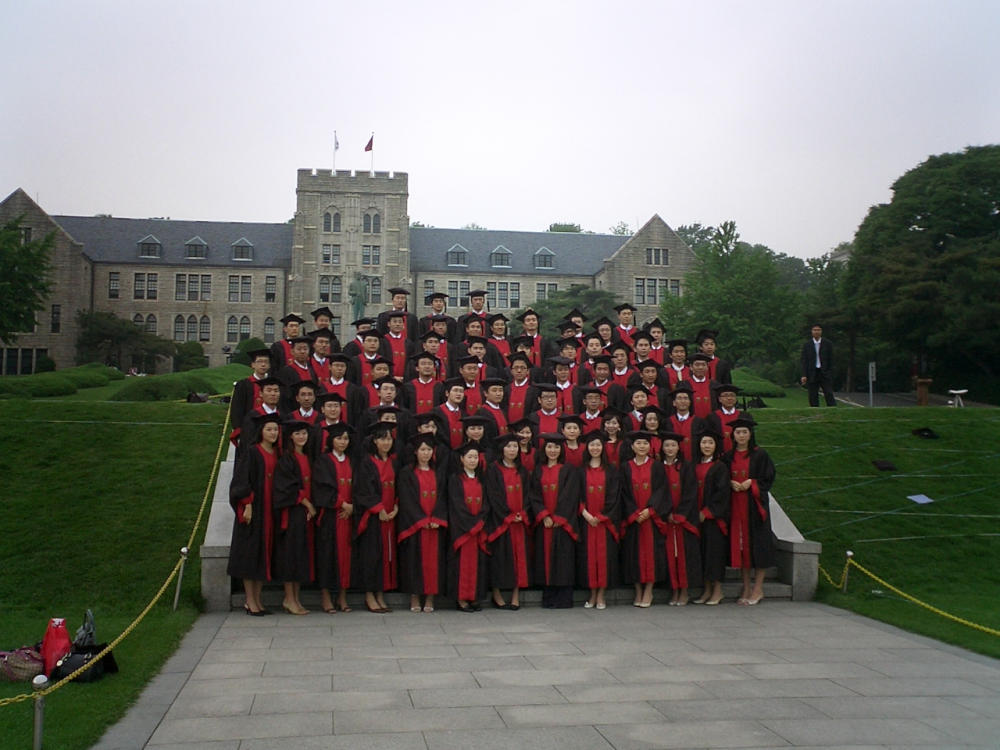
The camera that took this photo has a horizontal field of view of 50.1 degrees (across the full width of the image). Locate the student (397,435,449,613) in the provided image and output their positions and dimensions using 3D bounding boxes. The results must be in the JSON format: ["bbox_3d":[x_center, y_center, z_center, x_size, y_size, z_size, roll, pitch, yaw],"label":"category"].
[{"bbox_3d":[-0.727,1.394,10.117,0.520,1.659,0.380,2,-4,-19],"label":"student"}]

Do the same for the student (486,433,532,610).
[{"bbox_3d":[0.091,1.386,10.185,0.460,1.655,0.350,2,-5,-20],"label":"student"}]

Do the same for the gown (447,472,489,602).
[{"bbox_3d":[-0.300,1.540,10.148,0.470,1.224,0.360,1,-4,-15],"label":"gown"}]

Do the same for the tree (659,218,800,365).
[{"bbox_3d":[9.136,-2.967,42.000,5.600,6.200,5.400,0,-4,0],"label":"tree"}]

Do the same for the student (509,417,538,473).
[{"bbox_3d":[0.255,1.253,10.640,0.480,1.680,0.360,0,-4,0],"label":"student"}]

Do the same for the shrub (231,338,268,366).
[{"bbox_3d":[-18.374,-1.422,80.000,3.600,2.600,3.500,1,-4,-9],"label":"shrub"}]

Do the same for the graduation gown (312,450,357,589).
[{"bbox_3d":[-1.569,1.362,10.025,0.480,1.304,0.380,3,-5,-34],"label":"graduation gown"}]

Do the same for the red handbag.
[{"bbox_3d":[-2.879,1.768,6.955,0.220,0.362,0.150,2,-5,-20],"label":"red handbag"}]

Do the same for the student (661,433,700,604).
[{"bbox_3d":[1.781,1.414,10.533,0.480,1.693,0.380,-2,-5,29],"label":"student"}]

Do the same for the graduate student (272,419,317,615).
[{"bbox_3d":[-1.904,1.314,10.004,0.420,1.795,0.480,-3,-5,34],"label":"graduate student"}]

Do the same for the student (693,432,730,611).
[{"bbox_3d":[2.091,1.409,10.567,0.360,1.698,0.450,4,-6,-40],"label":"student"}]

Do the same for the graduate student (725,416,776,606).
[{"bbox_3d":[2.469,1.344,10.587,0.520,1.845,0.400,-3,-5,35],"label":"graduate student"}]

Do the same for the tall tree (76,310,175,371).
[{"bbox_3d":[-28.653,-2.589,81.828,8.200,4.808,7.000,1,-4,-9],"label":"tall tree"}]

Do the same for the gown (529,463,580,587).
[{"bbox_3d":[0.528,1.452,10.368,0.520,1.184,0.360,-1,-4,13],"label":"gown"}]

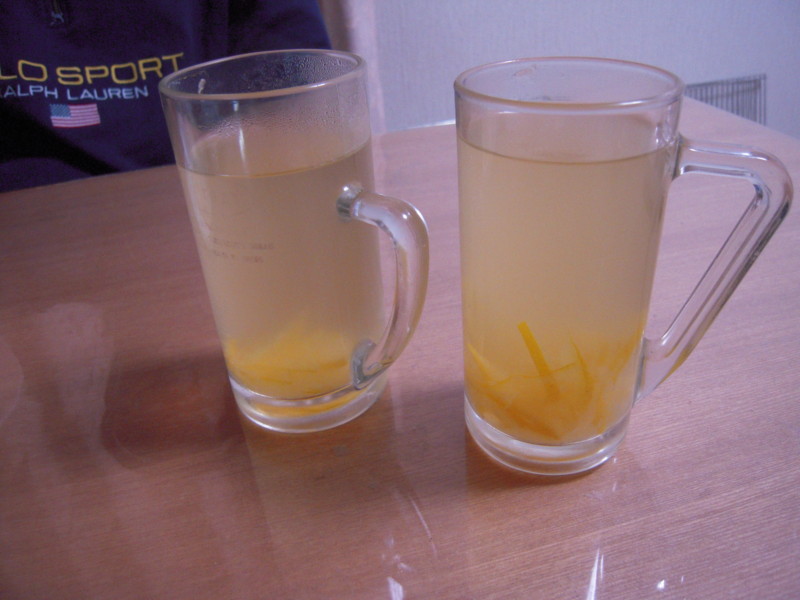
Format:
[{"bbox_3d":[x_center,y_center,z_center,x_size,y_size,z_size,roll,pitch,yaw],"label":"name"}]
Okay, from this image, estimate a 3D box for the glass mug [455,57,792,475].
[{"bbox_3d":[0.076,-0.007,0.248,0.110,0.148,0.074,12,35,25],"label":"glass mug"}]

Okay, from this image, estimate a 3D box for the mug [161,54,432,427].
[{"bbox_3d":[-0.034,-0.018,0.278,0.118,0.150,0.081,21,40,36],"label":"mug"}]

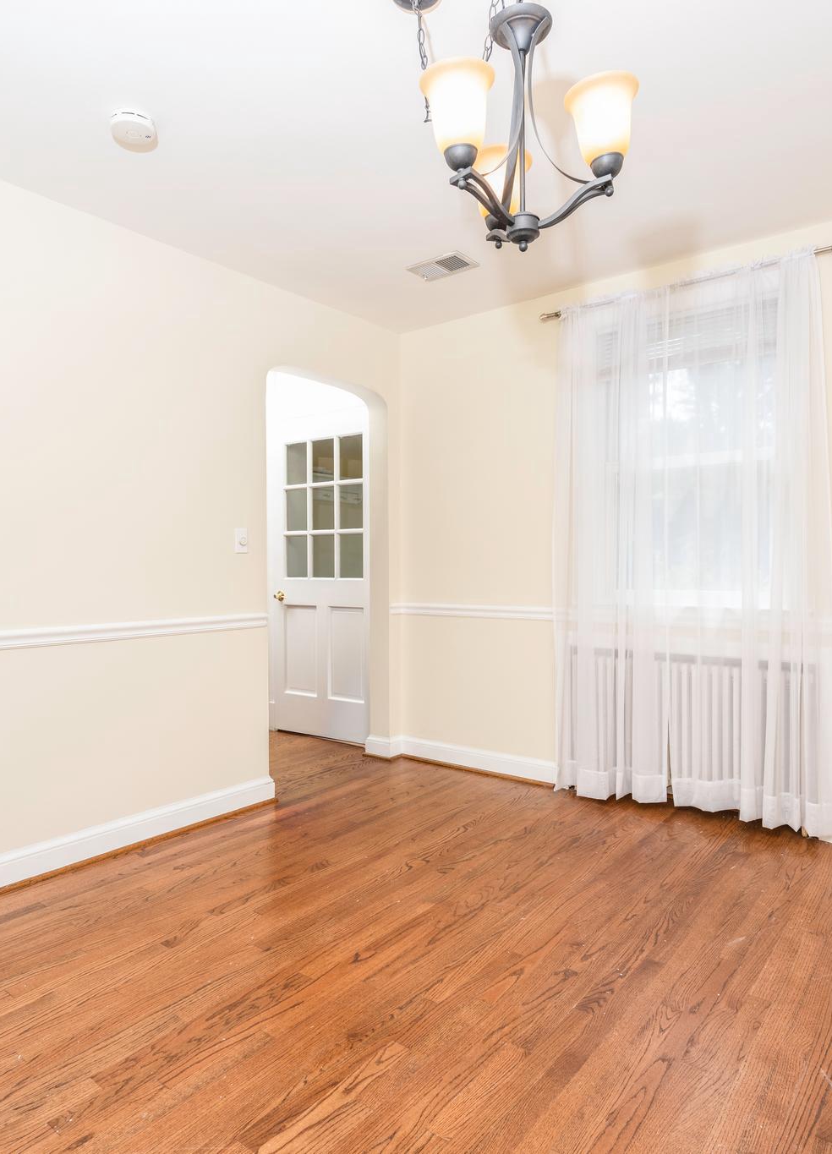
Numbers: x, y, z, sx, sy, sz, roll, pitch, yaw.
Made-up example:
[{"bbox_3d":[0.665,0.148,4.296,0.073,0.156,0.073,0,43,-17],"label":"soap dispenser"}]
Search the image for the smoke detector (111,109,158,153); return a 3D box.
[{"bbox_3d":[-0.875,-1.391,2.233,0.128,0.036,0.128,0,1,38],"label":"smoke detector"}]

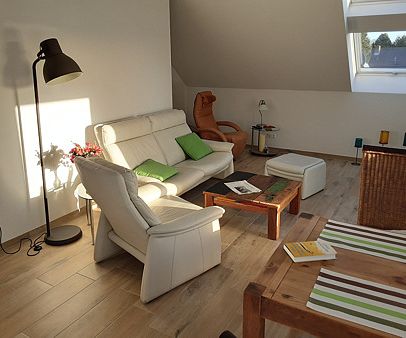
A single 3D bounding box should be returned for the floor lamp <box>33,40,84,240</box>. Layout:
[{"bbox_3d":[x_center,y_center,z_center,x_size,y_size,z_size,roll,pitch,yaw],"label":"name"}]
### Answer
[{"bbox_3d":[-1.269,-0.214,3.326,0.435,1.822,0.314,-2,16,-6],"label":"floor lamp"}]

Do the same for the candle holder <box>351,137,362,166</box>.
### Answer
[{"bbox_3d":[2.554,-0.286,6.018,0.142,0.435,0.142,9,19,29],"label":"candle holder"}]

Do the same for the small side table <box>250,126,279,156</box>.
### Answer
[{"bbox_3d":[1.111,-0.523,6.744,0.557,0.486,0.557,0,16,0],"label":"small side table"}]

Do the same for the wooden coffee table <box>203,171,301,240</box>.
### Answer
[{"bbox_3d":[0.554,0.367,3.929,0.796,0.364,0.775,9,19,28],"label":"wooden coffee table"}]

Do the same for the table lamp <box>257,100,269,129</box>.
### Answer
[{"bbox_3d":[1.143,-1.039,6.794,0.223,0.476,0.202,9,19,29],"label":"table lamp"}]

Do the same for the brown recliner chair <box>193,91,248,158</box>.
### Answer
[{"bbox_3d":[0.281,-0.747,6.359,0.931,1.134,0.790,8,18,25],"label":"brown recliner chair"}]

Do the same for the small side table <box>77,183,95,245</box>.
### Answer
[{"bbox_3d":[-0.985,0.419,3.595,0.537,0.456,0.537,9,19,29],"label":"small side table"}]

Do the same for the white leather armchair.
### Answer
[{"bbox_3d":[-0.428,0.334,2.947,0.911,0.982,0.850,-15,22,-41],"label":"white leather armchair"}]

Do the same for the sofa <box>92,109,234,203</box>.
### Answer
[{"bbox_3d":[-0.390,-0.116,4.480,0.941,0.982,1.822,9,19,29],"label":"sofa"}]

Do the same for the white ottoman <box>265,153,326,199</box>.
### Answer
[{"bbox_3d":[1.231,0.079,4.834,0.567,0.405,0.567,-15,22,-42],"label":"white ottoman"}]

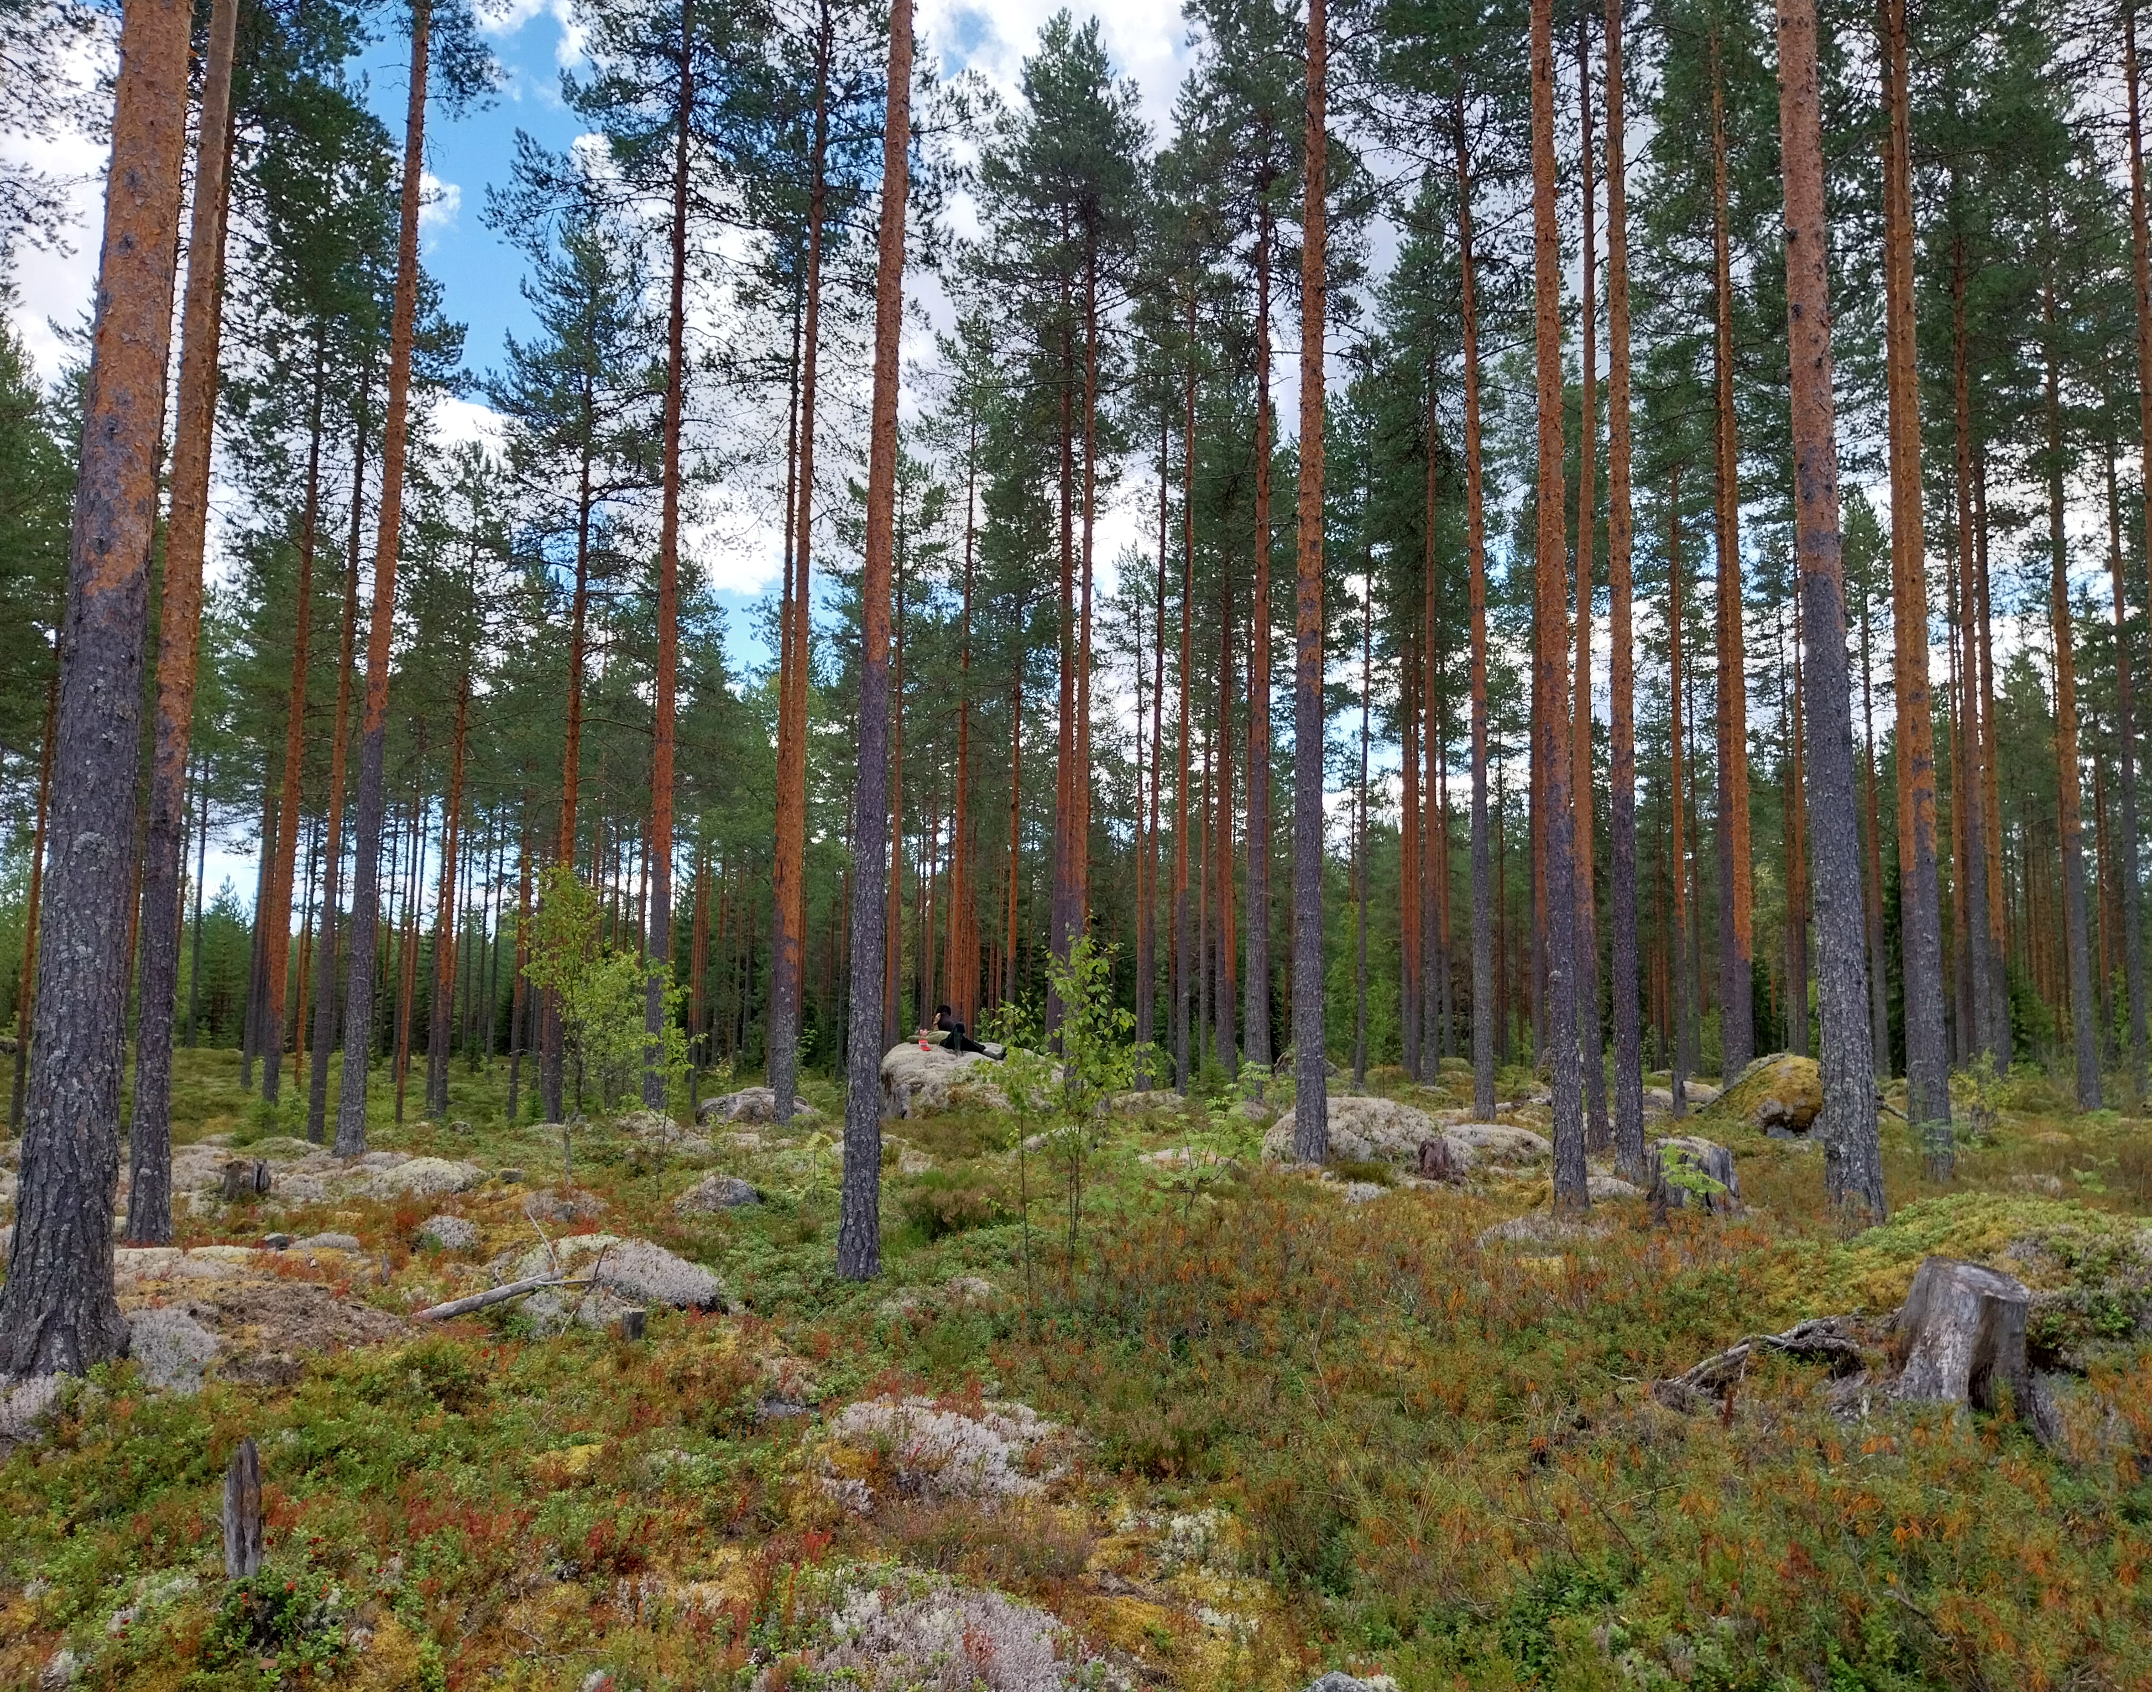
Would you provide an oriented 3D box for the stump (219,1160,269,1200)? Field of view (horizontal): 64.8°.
[{"bbox_3d":[-6.964,2.792,14.200,0.420,0.340,0.380,4,-7,-25],"label":"stump"}]

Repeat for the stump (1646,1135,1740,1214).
[{"bbox_3d":[4.703,2.502,12.900,0.680,0.560,0.630,-1,-6,20],"label":"stump"}]

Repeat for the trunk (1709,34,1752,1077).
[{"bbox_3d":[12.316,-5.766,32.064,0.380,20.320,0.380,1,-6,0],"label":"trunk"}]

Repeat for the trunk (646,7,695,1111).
[{"bbox_3d":[-6.913,-5.243,29.003,0.320,19.299,0.320,0,-6,0],"label":"trunk"}]

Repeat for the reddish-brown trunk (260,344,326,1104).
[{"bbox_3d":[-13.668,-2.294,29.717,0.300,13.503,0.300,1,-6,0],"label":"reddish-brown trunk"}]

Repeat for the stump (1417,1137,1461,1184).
[{"bbox_3d":[3.484,3.018,16.300,0.380,0.420,0.360,0,-6,12],"label":"stump"}]

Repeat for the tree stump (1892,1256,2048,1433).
[{"bbox_3d":[3.121,1.721,5.900,0.510,0.550,0.480,-2,-7,27],"label":"tree stump"}]

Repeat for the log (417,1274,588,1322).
[{"bbox_3d":[-3.043,2.377,8.950,0.901,0.100,0.100,-5,-1,-42],"label":"log"}]

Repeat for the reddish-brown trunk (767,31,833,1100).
[{"bbox_3d":[-4.419,-5.009,27.792,0.330,18.684,0.330,1,-6,0],"label":"reddish-brown trunk"}]

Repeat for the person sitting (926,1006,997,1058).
[{"bbox_3d":[-1.741,2.977,27.000,1.050,0.800,0.500,-1,-6,17],"label":"person sitting"}]

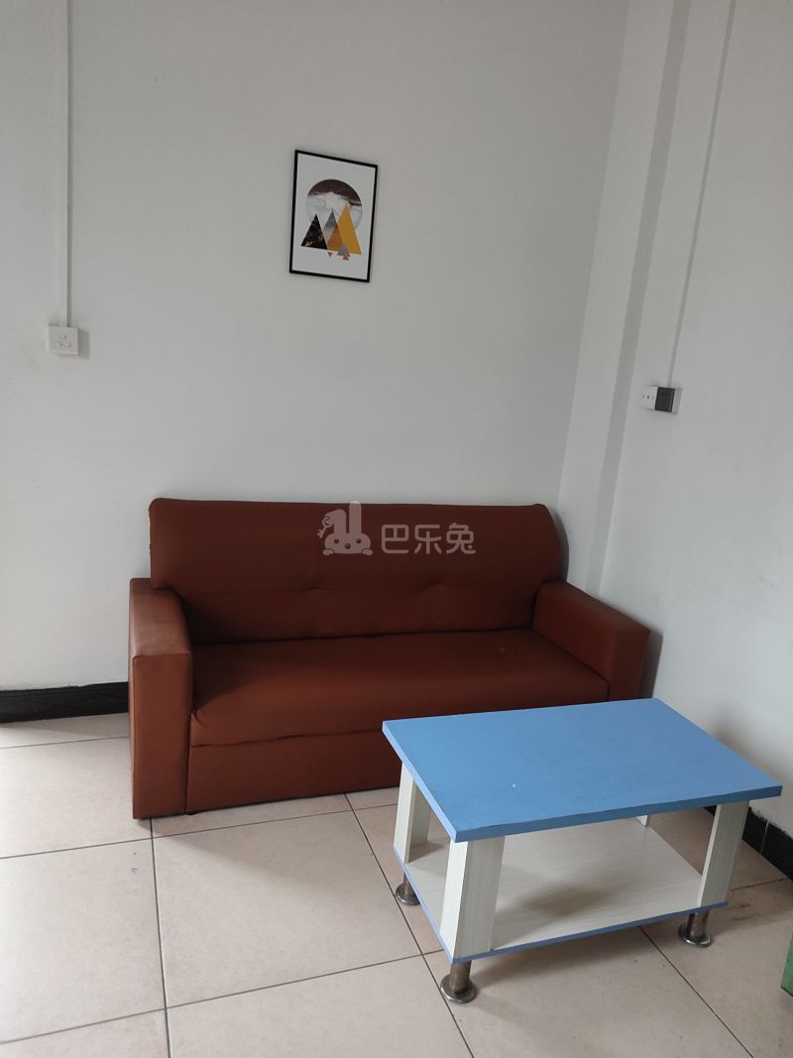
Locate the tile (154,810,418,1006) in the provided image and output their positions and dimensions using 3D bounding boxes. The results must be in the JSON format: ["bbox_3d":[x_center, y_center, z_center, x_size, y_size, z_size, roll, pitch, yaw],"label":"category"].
[{"bbox_3d":[-0.319,0.970,2.034,0.597,0.010,0.597,0,15,-20],"label":"tile"}]

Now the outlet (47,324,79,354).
[{"bbox_3d":[-1.080,-0.615,2.485,0.088,0.088,0.035,0,15,-20],"label":"outlet"}]

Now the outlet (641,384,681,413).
[{"bbox_3d":[0.962,-0.472,2.781,0.033,0.085,0.174,0,15,-20],"label":"outlet"}]

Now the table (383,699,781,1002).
[{"bbox_3d":[0.431,0.797,1.980,0.863,0.480,0.470,0,15,-20],"label":"table"}]

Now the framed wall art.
[{"bbox_3d":[-0.223,-1.087,2.682,0.295,0.395,0.019,0,15,-20],"label":"framed wall art"}]

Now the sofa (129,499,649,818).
[{"bbox_3d":[-0.035,0.374,2.782,1.752,0.843,0.670,0,14,-20],"label":"sofa"}]

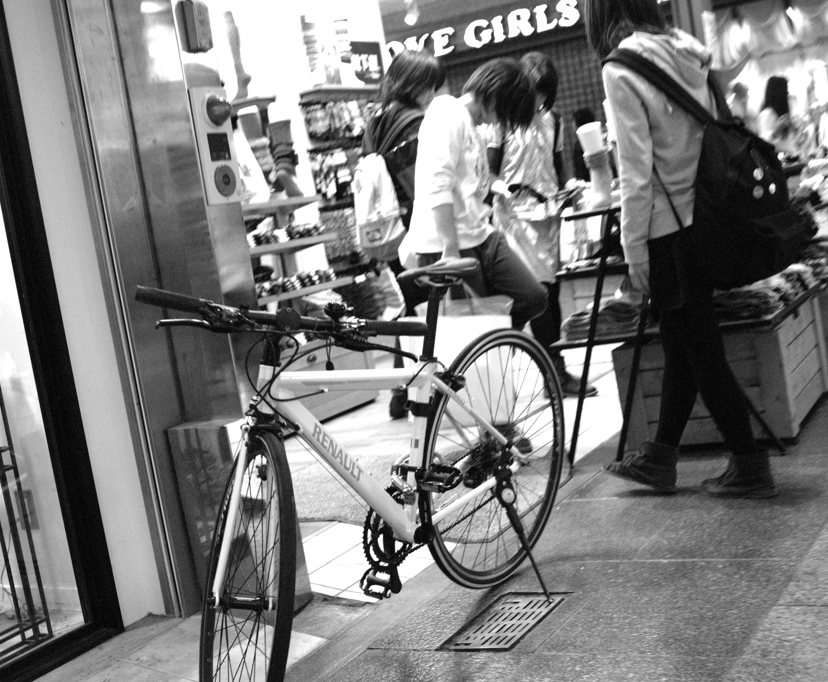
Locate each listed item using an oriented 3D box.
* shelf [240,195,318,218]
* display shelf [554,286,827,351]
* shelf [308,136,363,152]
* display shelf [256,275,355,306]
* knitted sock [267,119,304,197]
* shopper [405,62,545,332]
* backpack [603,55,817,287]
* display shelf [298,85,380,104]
[{"bbox_3d":[-0.732,-0.633,5.533,0.255,0.035,0.676,-6,7,31],"label":"shelf"},{"bbox_3d":[1.096,-0.100,4.580,0.820,0.045,0.970,-6,7,29],"label":"display shelf"},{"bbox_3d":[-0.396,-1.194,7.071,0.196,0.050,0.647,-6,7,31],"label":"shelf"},{"bbox_3d":[-0.634,-0.210,5.479,0.333,0.035,0.804,-6,7,31],"label":"display shelf"},{"bbox_3d":[-0.615,-0.876,5.566,0.160,0.375,0.105,-7,7,25],"label":"knitted sock"},{"bbox_3d":[0.253,-0.322,4.320,0.570,1.410,0.450,-8,6,12],"label":"shopper"},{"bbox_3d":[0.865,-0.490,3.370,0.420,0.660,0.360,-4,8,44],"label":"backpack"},{"bbox_3d":[-0.431,-1.488,7.066,0.196,0.050,0.706,-6,7,31],"label":"display shelf"}]

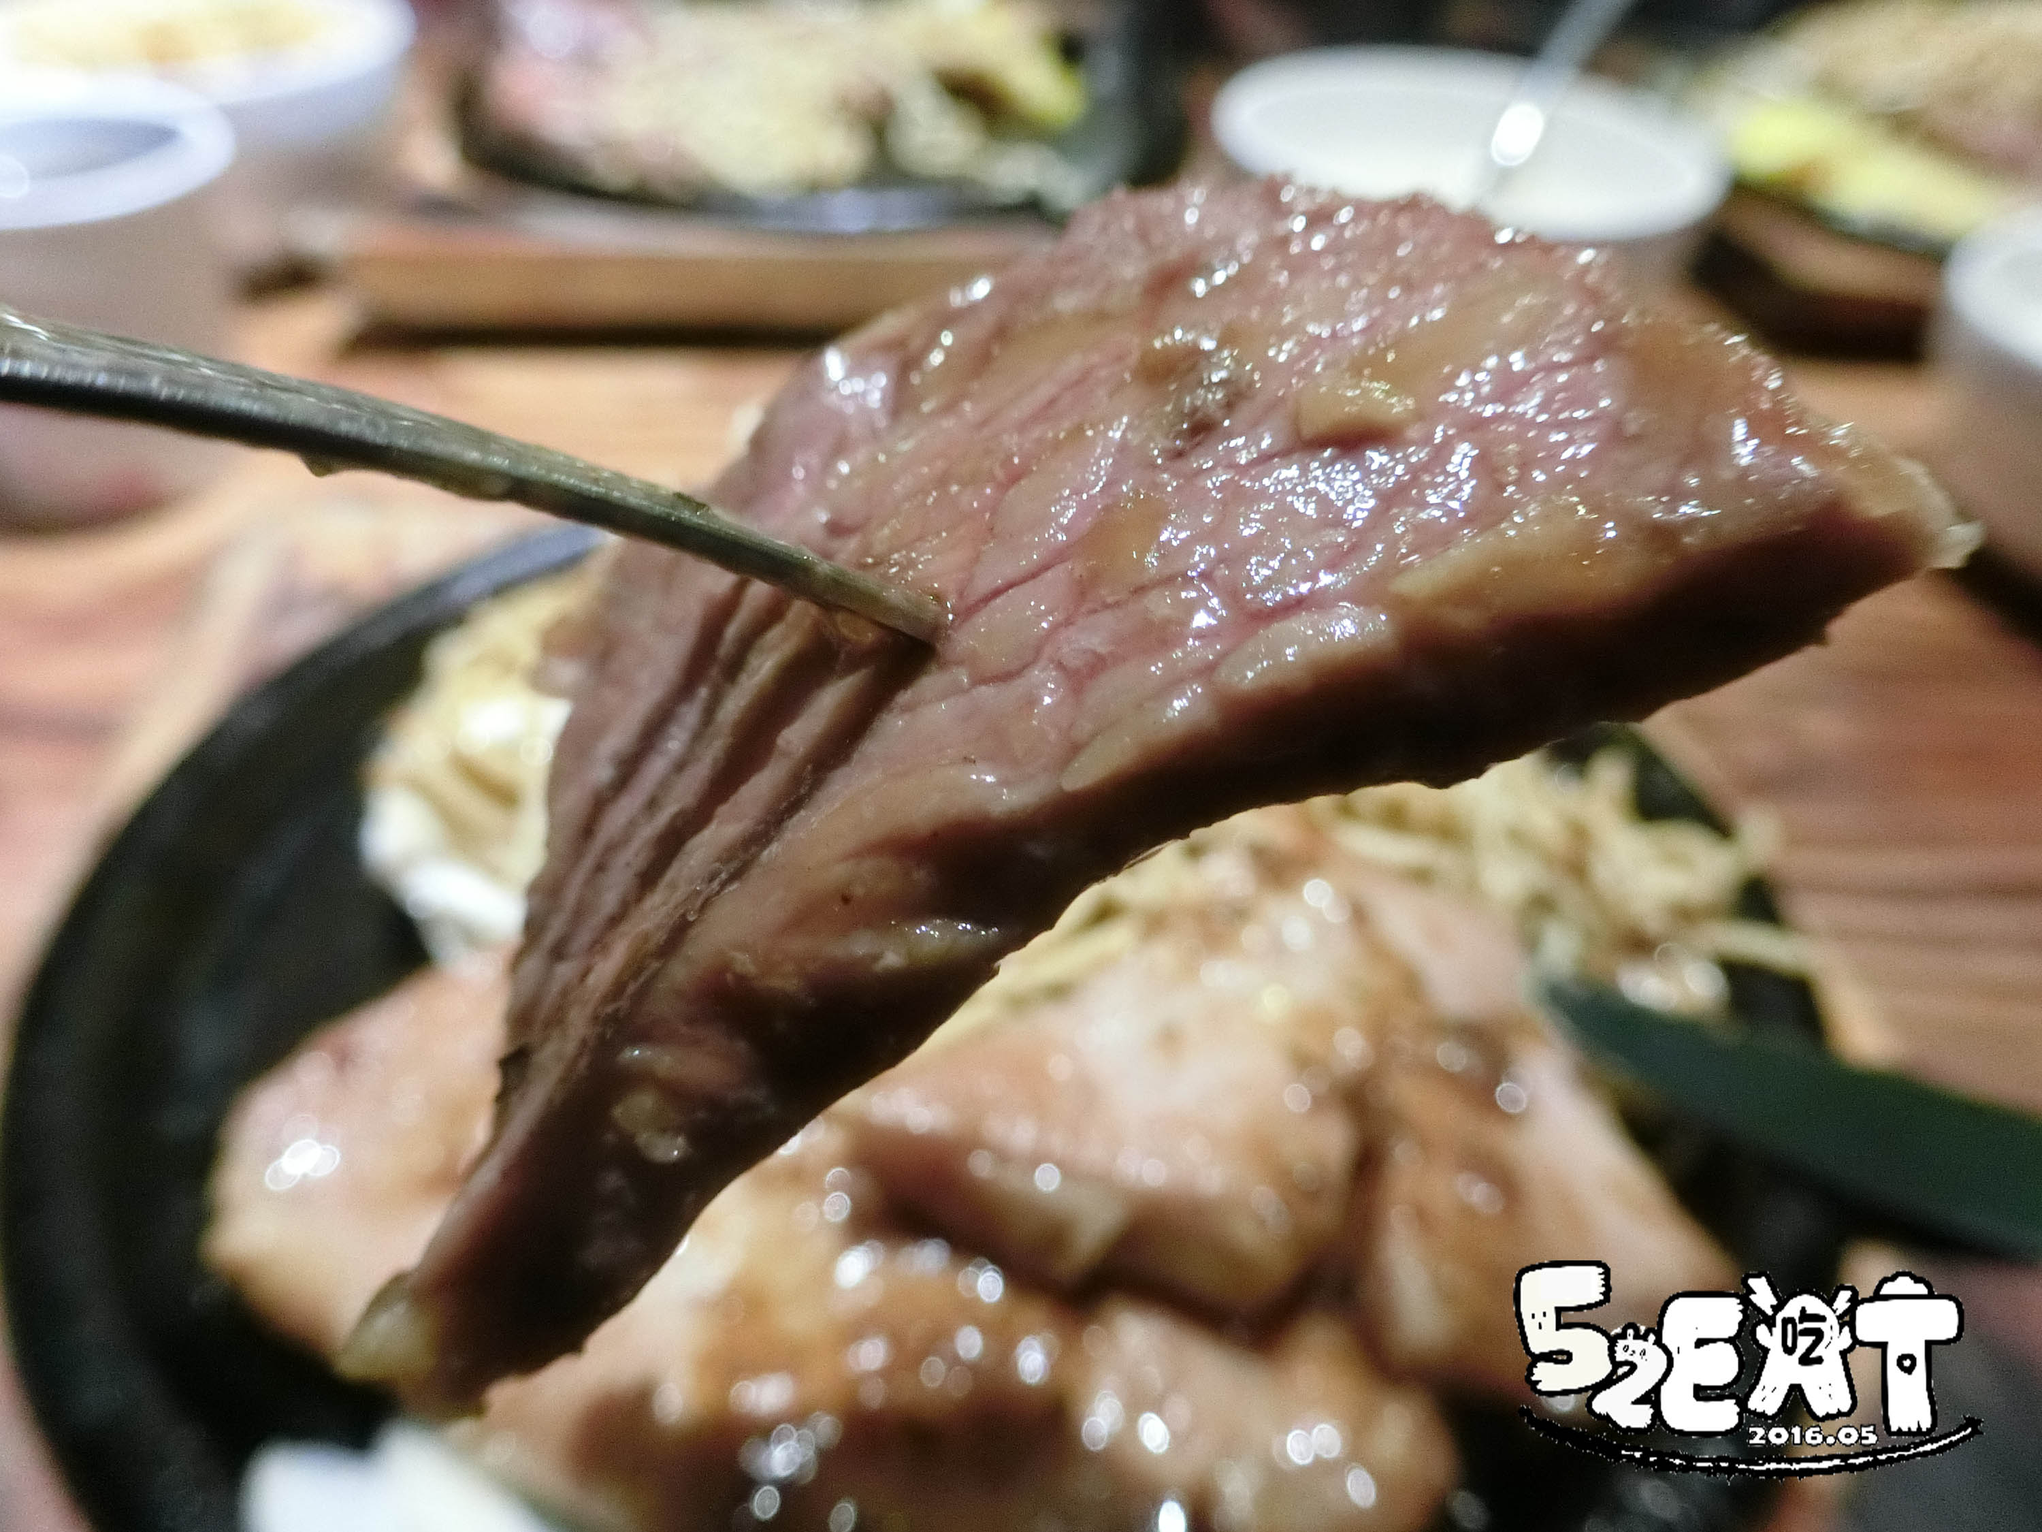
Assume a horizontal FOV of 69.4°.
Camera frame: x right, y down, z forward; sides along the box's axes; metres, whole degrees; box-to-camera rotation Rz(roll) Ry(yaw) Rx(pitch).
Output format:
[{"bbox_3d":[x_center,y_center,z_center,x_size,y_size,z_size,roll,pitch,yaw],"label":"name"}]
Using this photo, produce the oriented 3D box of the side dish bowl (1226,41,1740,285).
[{"bbox_3d":[0.101,-0.122,0.364,0.119,0.067,0.119,3,43,0],"label":"side dish bowl"}]

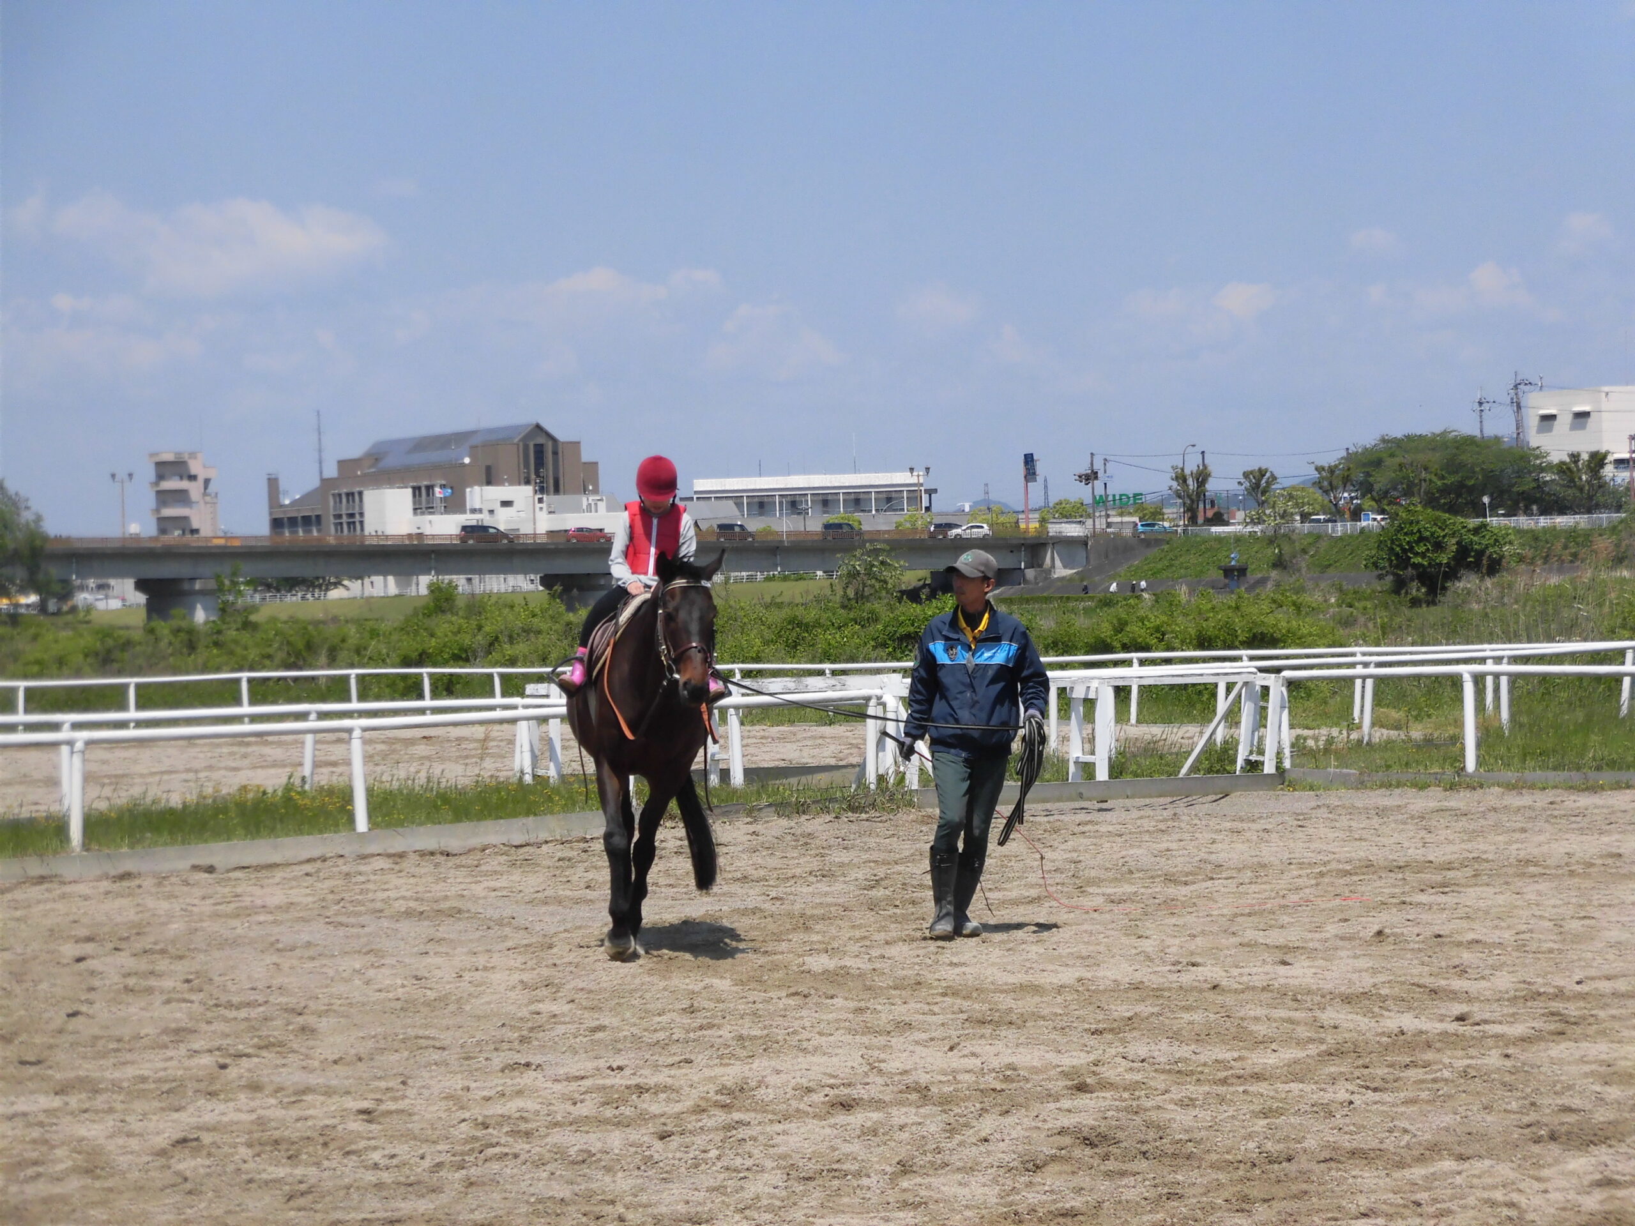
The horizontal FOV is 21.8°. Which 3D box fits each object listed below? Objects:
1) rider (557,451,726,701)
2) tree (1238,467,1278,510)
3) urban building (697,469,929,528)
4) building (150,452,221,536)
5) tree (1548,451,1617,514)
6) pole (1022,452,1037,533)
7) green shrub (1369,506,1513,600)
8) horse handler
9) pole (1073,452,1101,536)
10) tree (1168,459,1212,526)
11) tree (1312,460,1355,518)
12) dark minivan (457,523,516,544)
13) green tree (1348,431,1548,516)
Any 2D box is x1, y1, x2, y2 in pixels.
[{"bbox_3d":[-0.781,-0.153,18.900,0.730,1.090,0.600,-1,1,-2],"label":"rider"},{"bbox_3d":[40.949,-10.979,395.000,3.700,5.200,3.600,-1,1,0],"label":"tree"},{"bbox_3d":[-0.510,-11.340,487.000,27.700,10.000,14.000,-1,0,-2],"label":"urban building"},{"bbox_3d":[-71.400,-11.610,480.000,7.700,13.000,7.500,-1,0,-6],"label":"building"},{"bbox_3d":[63.050,-10.780,350.000,5.600,5.300,5.200,-1,0,0],"label":"tree"},{"bbox_3d":[19.703,-11.157,395.000,1.300,7.500,0.400,-1,1,11],"label":"pole"},{"bbox_3d":[29.330,-2.790,200.000,6.800,4.600,6.000,-1,0,0],"label":"green shrub"},{"bbox_3d":[0.703,0.591,19.100,0.660,1.740,0.450,-1,1,3],"label":"horse handler"},{"bbox_3d":[24.410,-10.643,385.000,2.400,7.750,0.700,-1,1,0],"label":"pole"},{"bbox_3d":[34.599,-11.217,395.000,4.000,6.200,3.800,-1,1,0],"label":"tree"},{"bbox_3d":[45.160,-10.790,372.000,3.700,5.200,3.700,-1,0,0],"label":"tree"},{"bbox_3d":[-29.130,-6.930,375.000,4.800,1.800,1.800,-1,0,-3],"label":"dark minivan"},{"bbox_3d":[60.119,-13.143,405.000,19.000,8.400,14.000,-1,1,0],"label":"green tree"}]

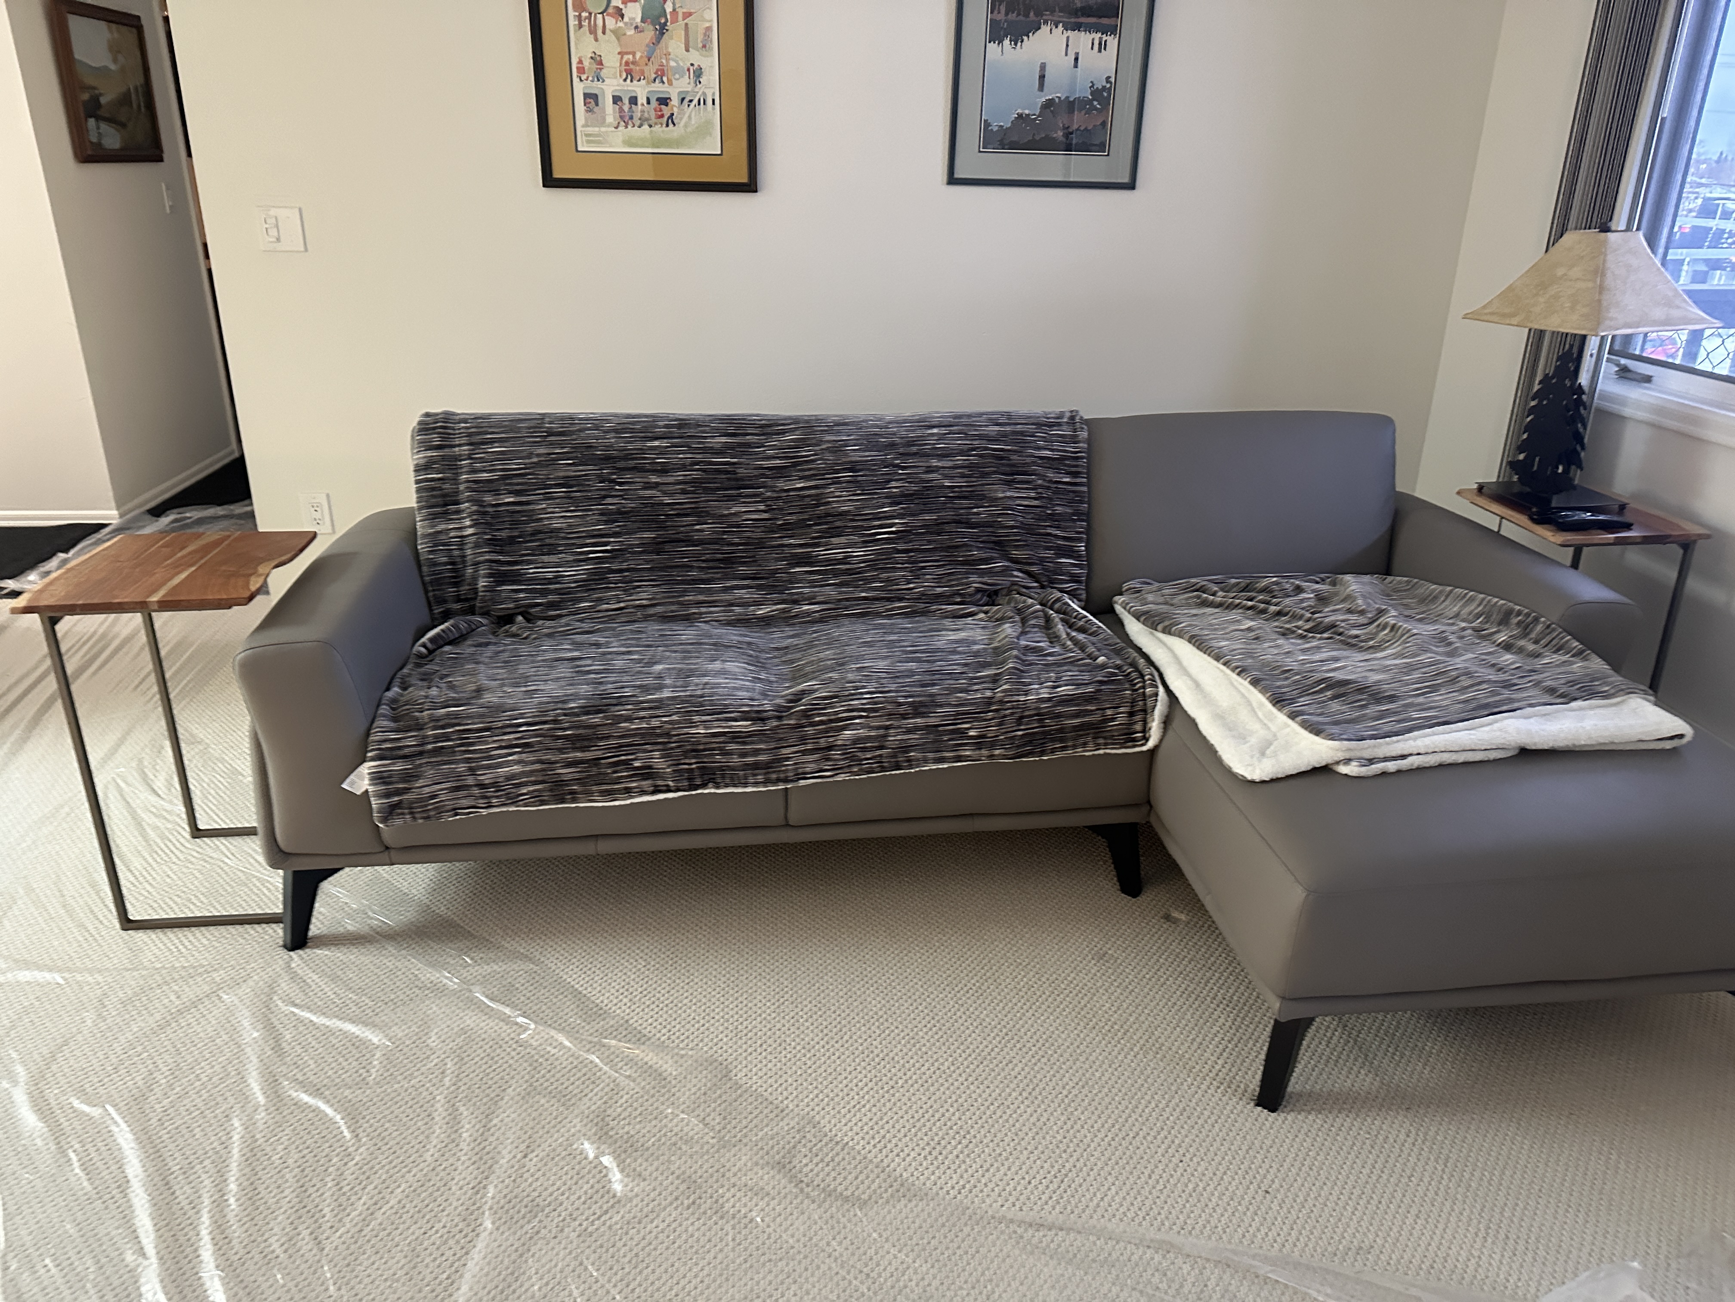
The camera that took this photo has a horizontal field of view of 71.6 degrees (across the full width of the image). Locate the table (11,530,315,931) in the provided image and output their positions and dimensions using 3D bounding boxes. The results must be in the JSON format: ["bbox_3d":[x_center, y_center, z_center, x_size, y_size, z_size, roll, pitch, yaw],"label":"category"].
[{"bbox_3d":[-1.258,0.143,2.314,0.370,0.645,0.425,-2,22,-8],"label":"table"}]

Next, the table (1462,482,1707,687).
[{"bbox_3d":[1.594,-0.020,2.840,0.360,0.645,0.425,-2,22,-6],"label":"table"}]

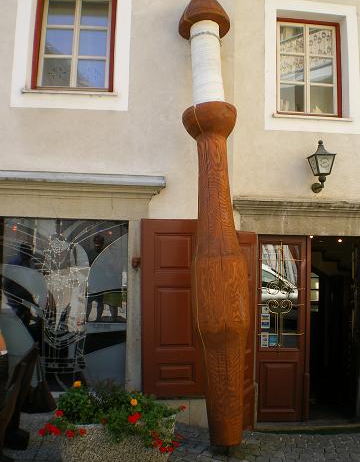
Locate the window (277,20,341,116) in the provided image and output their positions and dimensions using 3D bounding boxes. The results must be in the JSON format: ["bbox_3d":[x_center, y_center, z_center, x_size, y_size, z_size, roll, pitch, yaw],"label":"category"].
[{"bbox_3d":[1.561,-1.963,6.361,0.805,1.222,0.100,2,-6,-7],"label":"window"}]

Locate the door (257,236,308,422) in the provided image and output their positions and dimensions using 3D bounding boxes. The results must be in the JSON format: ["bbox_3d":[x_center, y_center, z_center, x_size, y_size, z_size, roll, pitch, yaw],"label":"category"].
[{"bbox_3d":[1.156,1.096,5.956,0.591,2.066,0.070,2,-6,-7],"label":"door"}]

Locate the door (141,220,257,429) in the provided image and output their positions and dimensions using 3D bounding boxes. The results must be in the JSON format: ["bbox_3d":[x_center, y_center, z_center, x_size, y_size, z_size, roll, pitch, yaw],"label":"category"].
[{"bbox_3d":[0.206,1.002,5.690,1.240,2.235,0.100,2,-5,-4],"label":"door"}]

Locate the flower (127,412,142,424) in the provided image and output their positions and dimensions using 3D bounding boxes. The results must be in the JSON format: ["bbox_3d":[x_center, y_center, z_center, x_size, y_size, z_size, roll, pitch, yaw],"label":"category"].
[{"bbox_3d":[-0.363,1.487,4.200,0.120,0.090,0.100,2,-5,-4],"label":"flower"}]

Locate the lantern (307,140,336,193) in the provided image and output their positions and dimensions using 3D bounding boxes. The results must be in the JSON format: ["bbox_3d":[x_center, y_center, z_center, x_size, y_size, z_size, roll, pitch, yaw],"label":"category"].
[{"bbox_3d":[1.569,-0.729,5.888,0.260,0.575,0.310,2,-6,-7],"label":"lantern"}]

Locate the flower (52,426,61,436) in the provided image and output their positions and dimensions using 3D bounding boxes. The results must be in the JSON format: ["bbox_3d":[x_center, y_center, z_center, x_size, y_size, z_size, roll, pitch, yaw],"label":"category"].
[{"bbox_3d":[-0.984,1.590,4.200,0.065,0.075,0.060,2,-5,-4],"label":"flower"}]

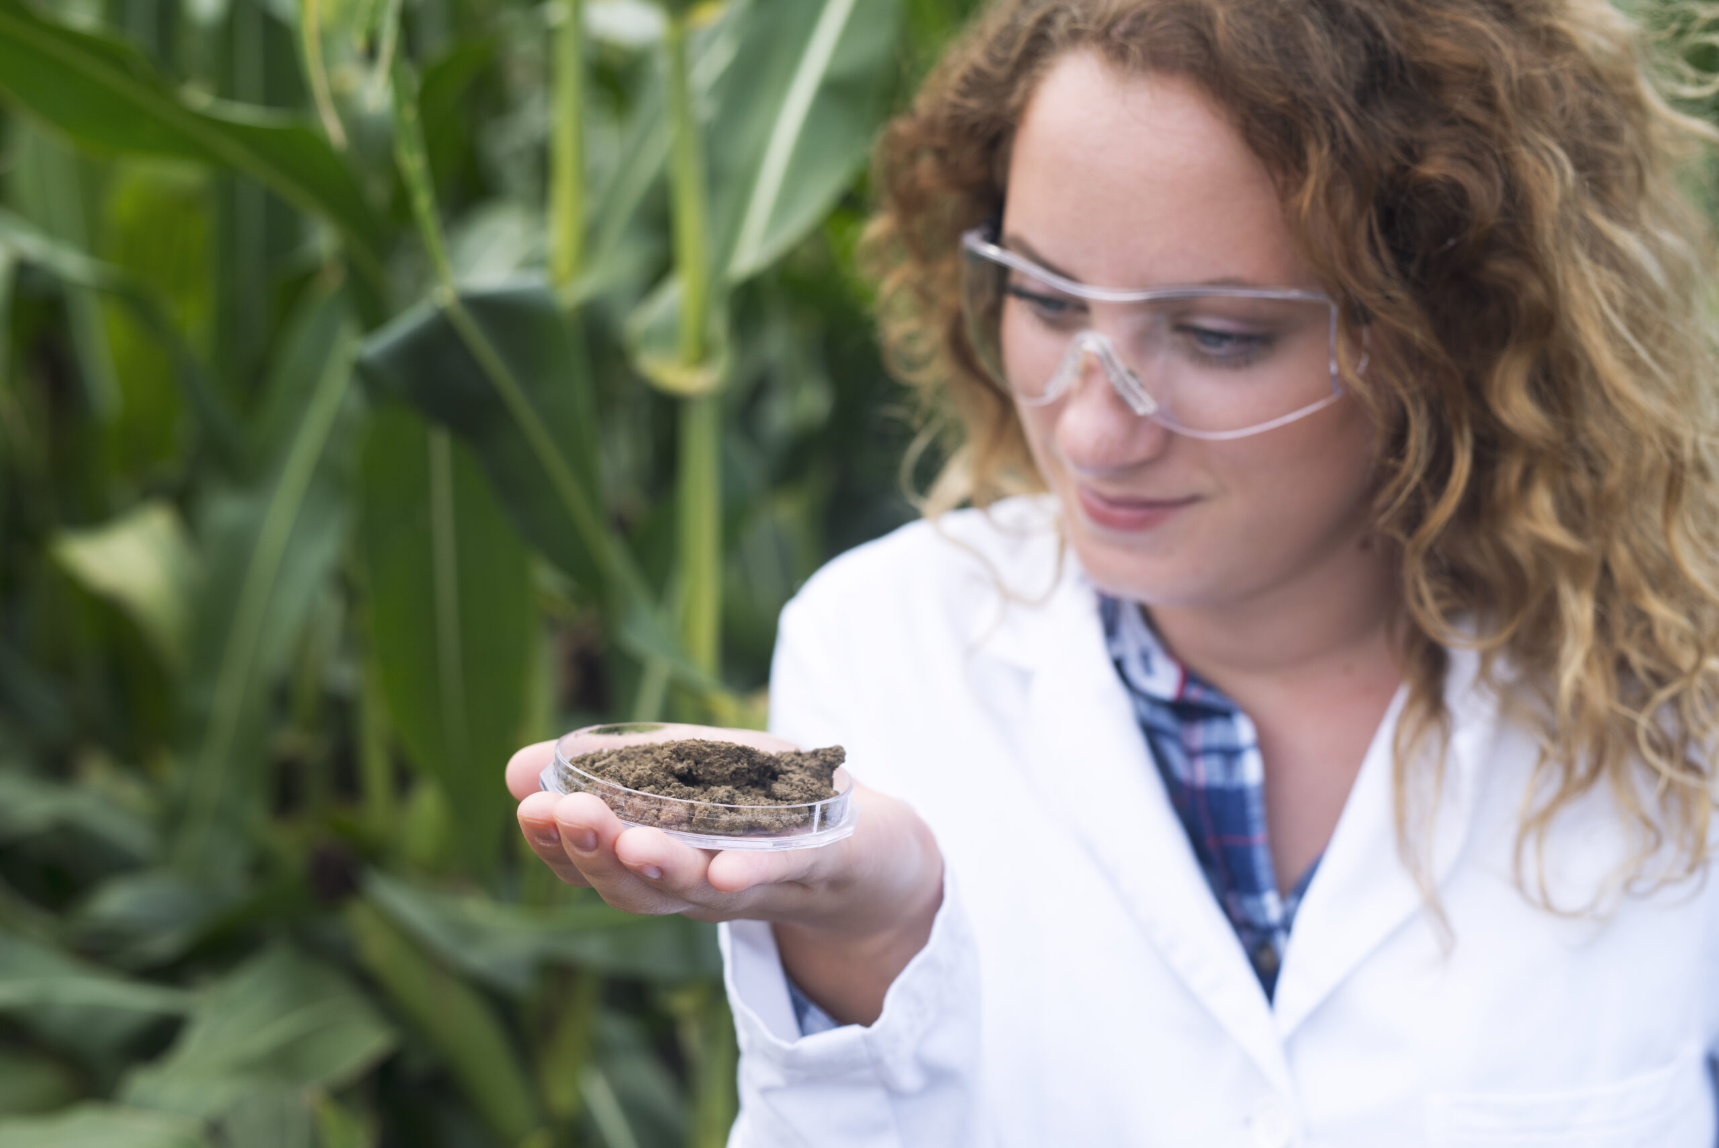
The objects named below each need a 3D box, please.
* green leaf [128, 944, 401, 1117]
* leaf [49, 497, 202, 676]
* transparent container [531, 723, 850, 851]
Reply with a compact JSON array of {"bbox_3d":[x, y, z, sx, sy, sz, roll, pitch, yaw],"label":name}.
[{"bbox_3d":[-0.399,0.303,1.580,0.180,0.110,0.100,0,8,0],"label":"green leaf"},{"bbox_3d":[-0.601,0.010,1.950,0.122,0.140,0.070,0,8,0],"label":"leaf"},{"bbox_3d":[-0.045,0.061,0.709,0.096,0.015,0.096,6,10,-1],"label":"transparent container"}]

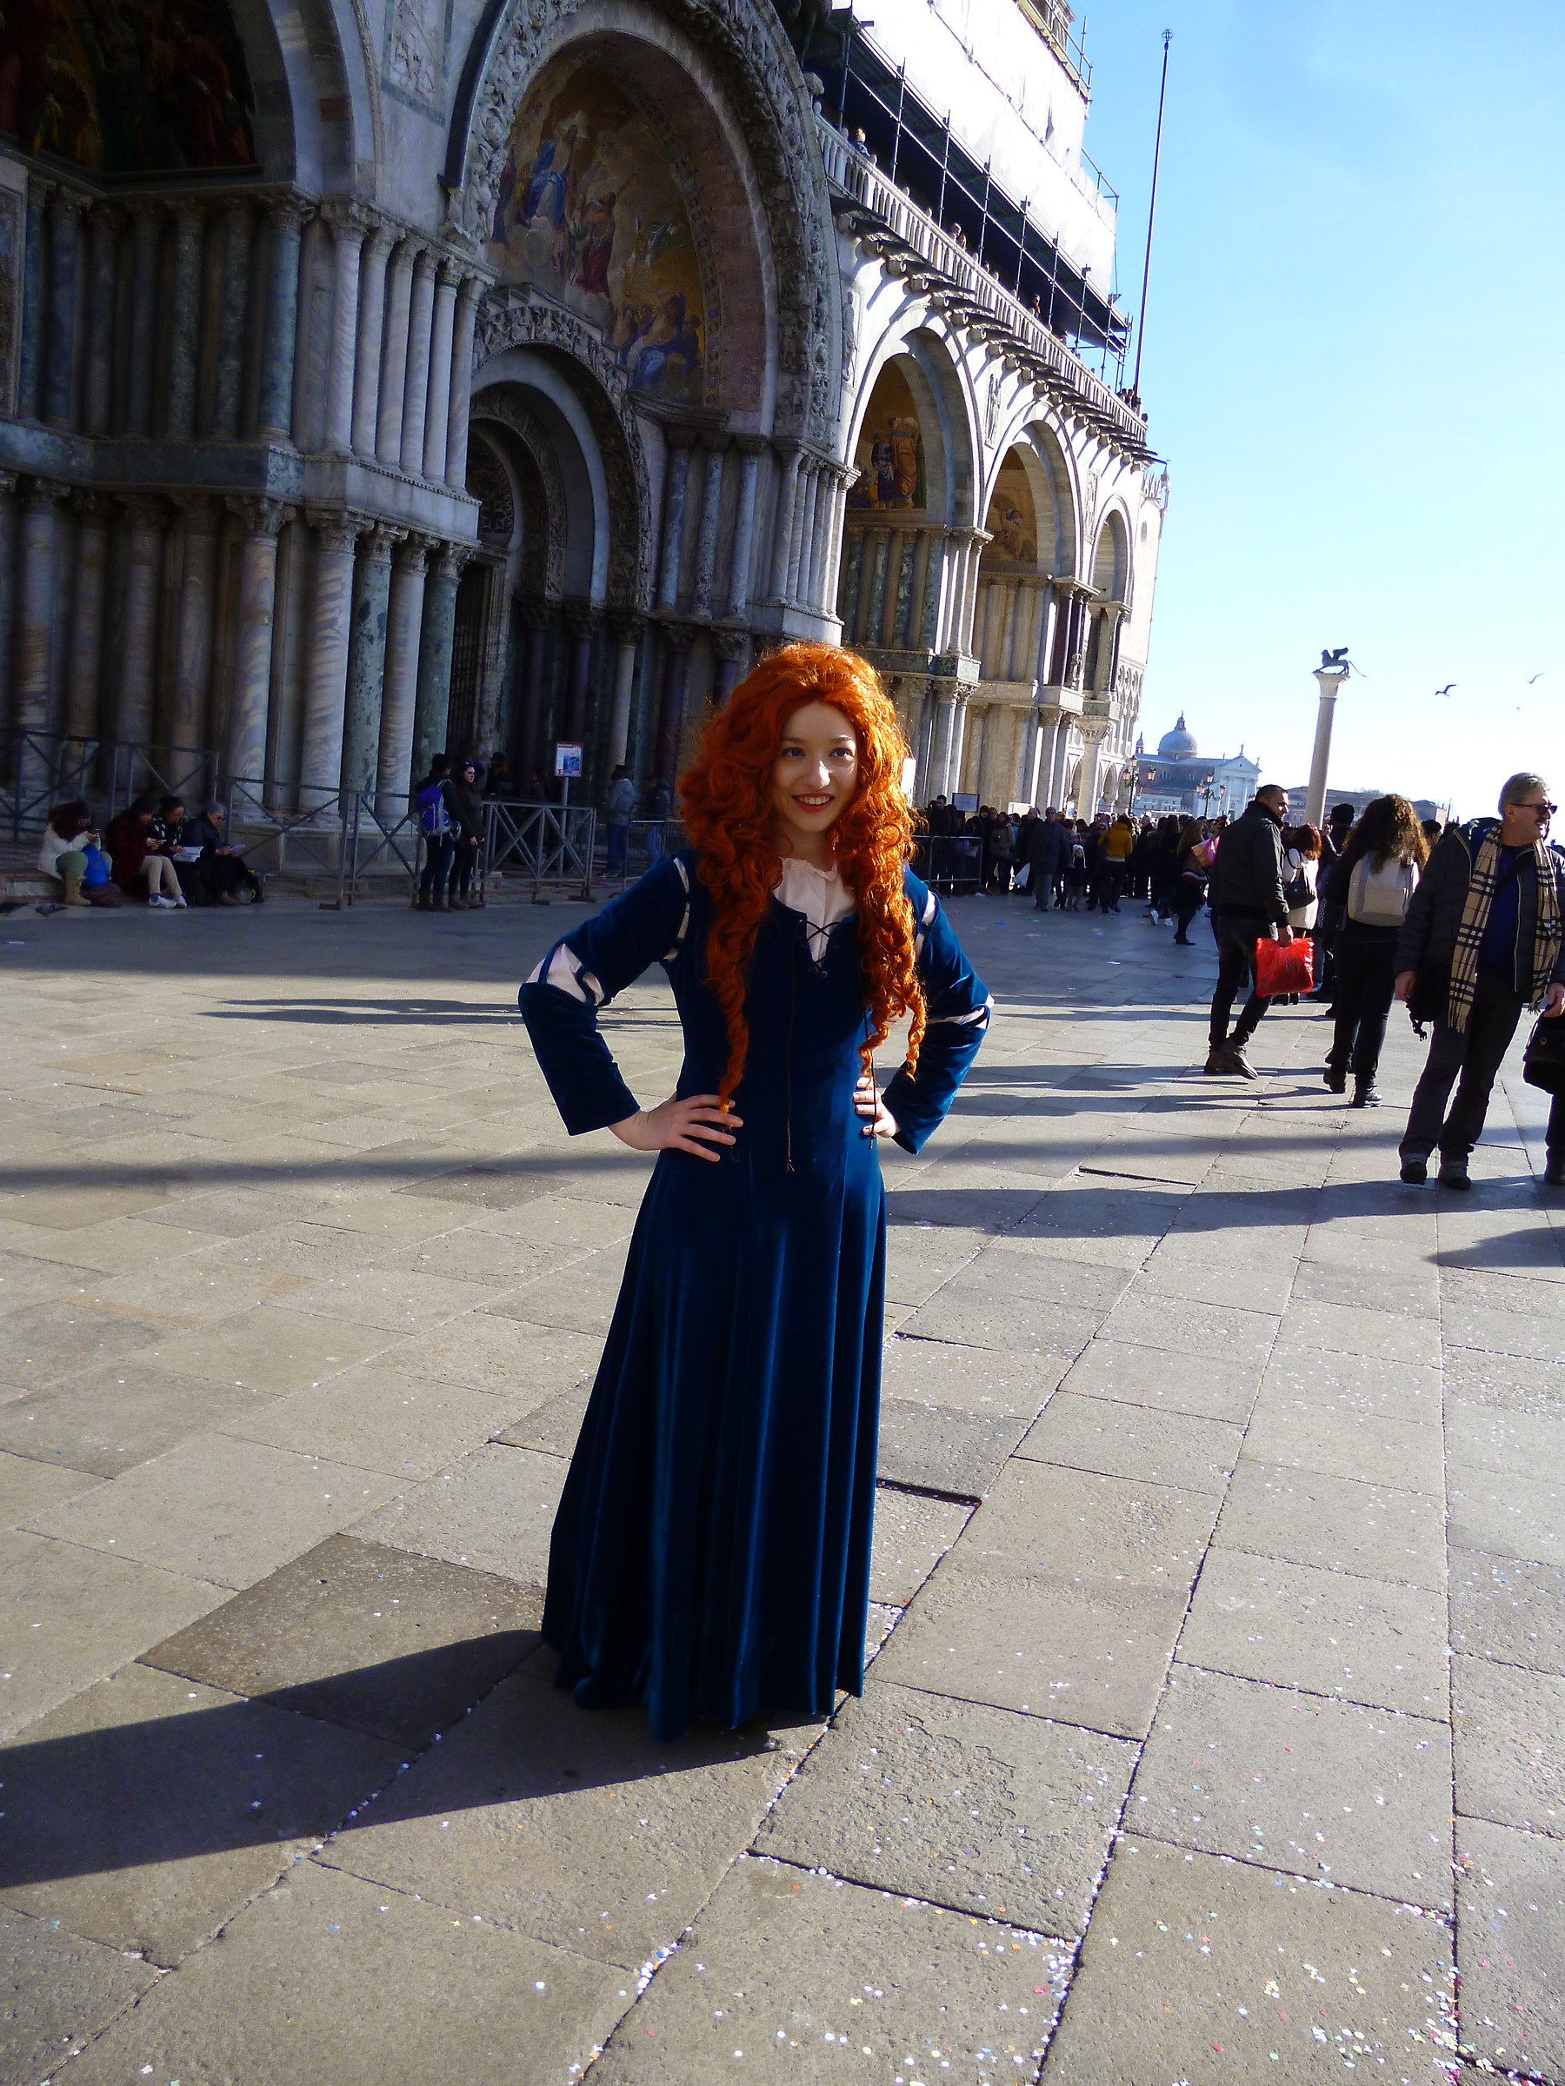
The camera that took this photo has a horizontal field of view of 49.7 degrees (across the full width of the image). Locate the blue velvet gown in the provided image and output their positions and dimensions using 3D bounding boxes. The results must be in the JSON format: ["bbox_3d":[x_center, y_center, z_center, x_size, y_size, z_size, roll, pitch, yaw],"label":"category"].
[{"bbox_3d":[-0.061,0.369,2.752,0.770,1.350,0.520,3,8,-11],"label":"blue velvet gown"}]

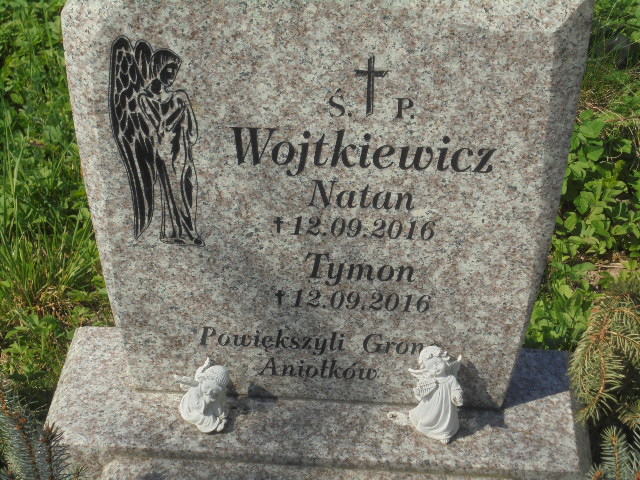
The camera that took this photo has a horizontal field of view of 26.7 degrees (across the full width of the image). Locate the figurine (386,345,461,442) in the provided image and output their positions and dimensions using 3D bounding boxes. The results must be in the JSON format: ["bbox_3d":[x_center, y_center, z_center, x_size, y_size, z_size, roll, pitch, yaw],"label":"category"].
[{"bbox_3d":[0.120,0.157,1.438,0.070,0.116,0.061,-14,39,-18],"label":"figurine"}]

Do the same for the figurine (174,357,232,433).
[{"bbox_3d":[-0.126,0.164,1.456,0.051,0.082,0.055,-24,43,-28],"label":"figurine"}]

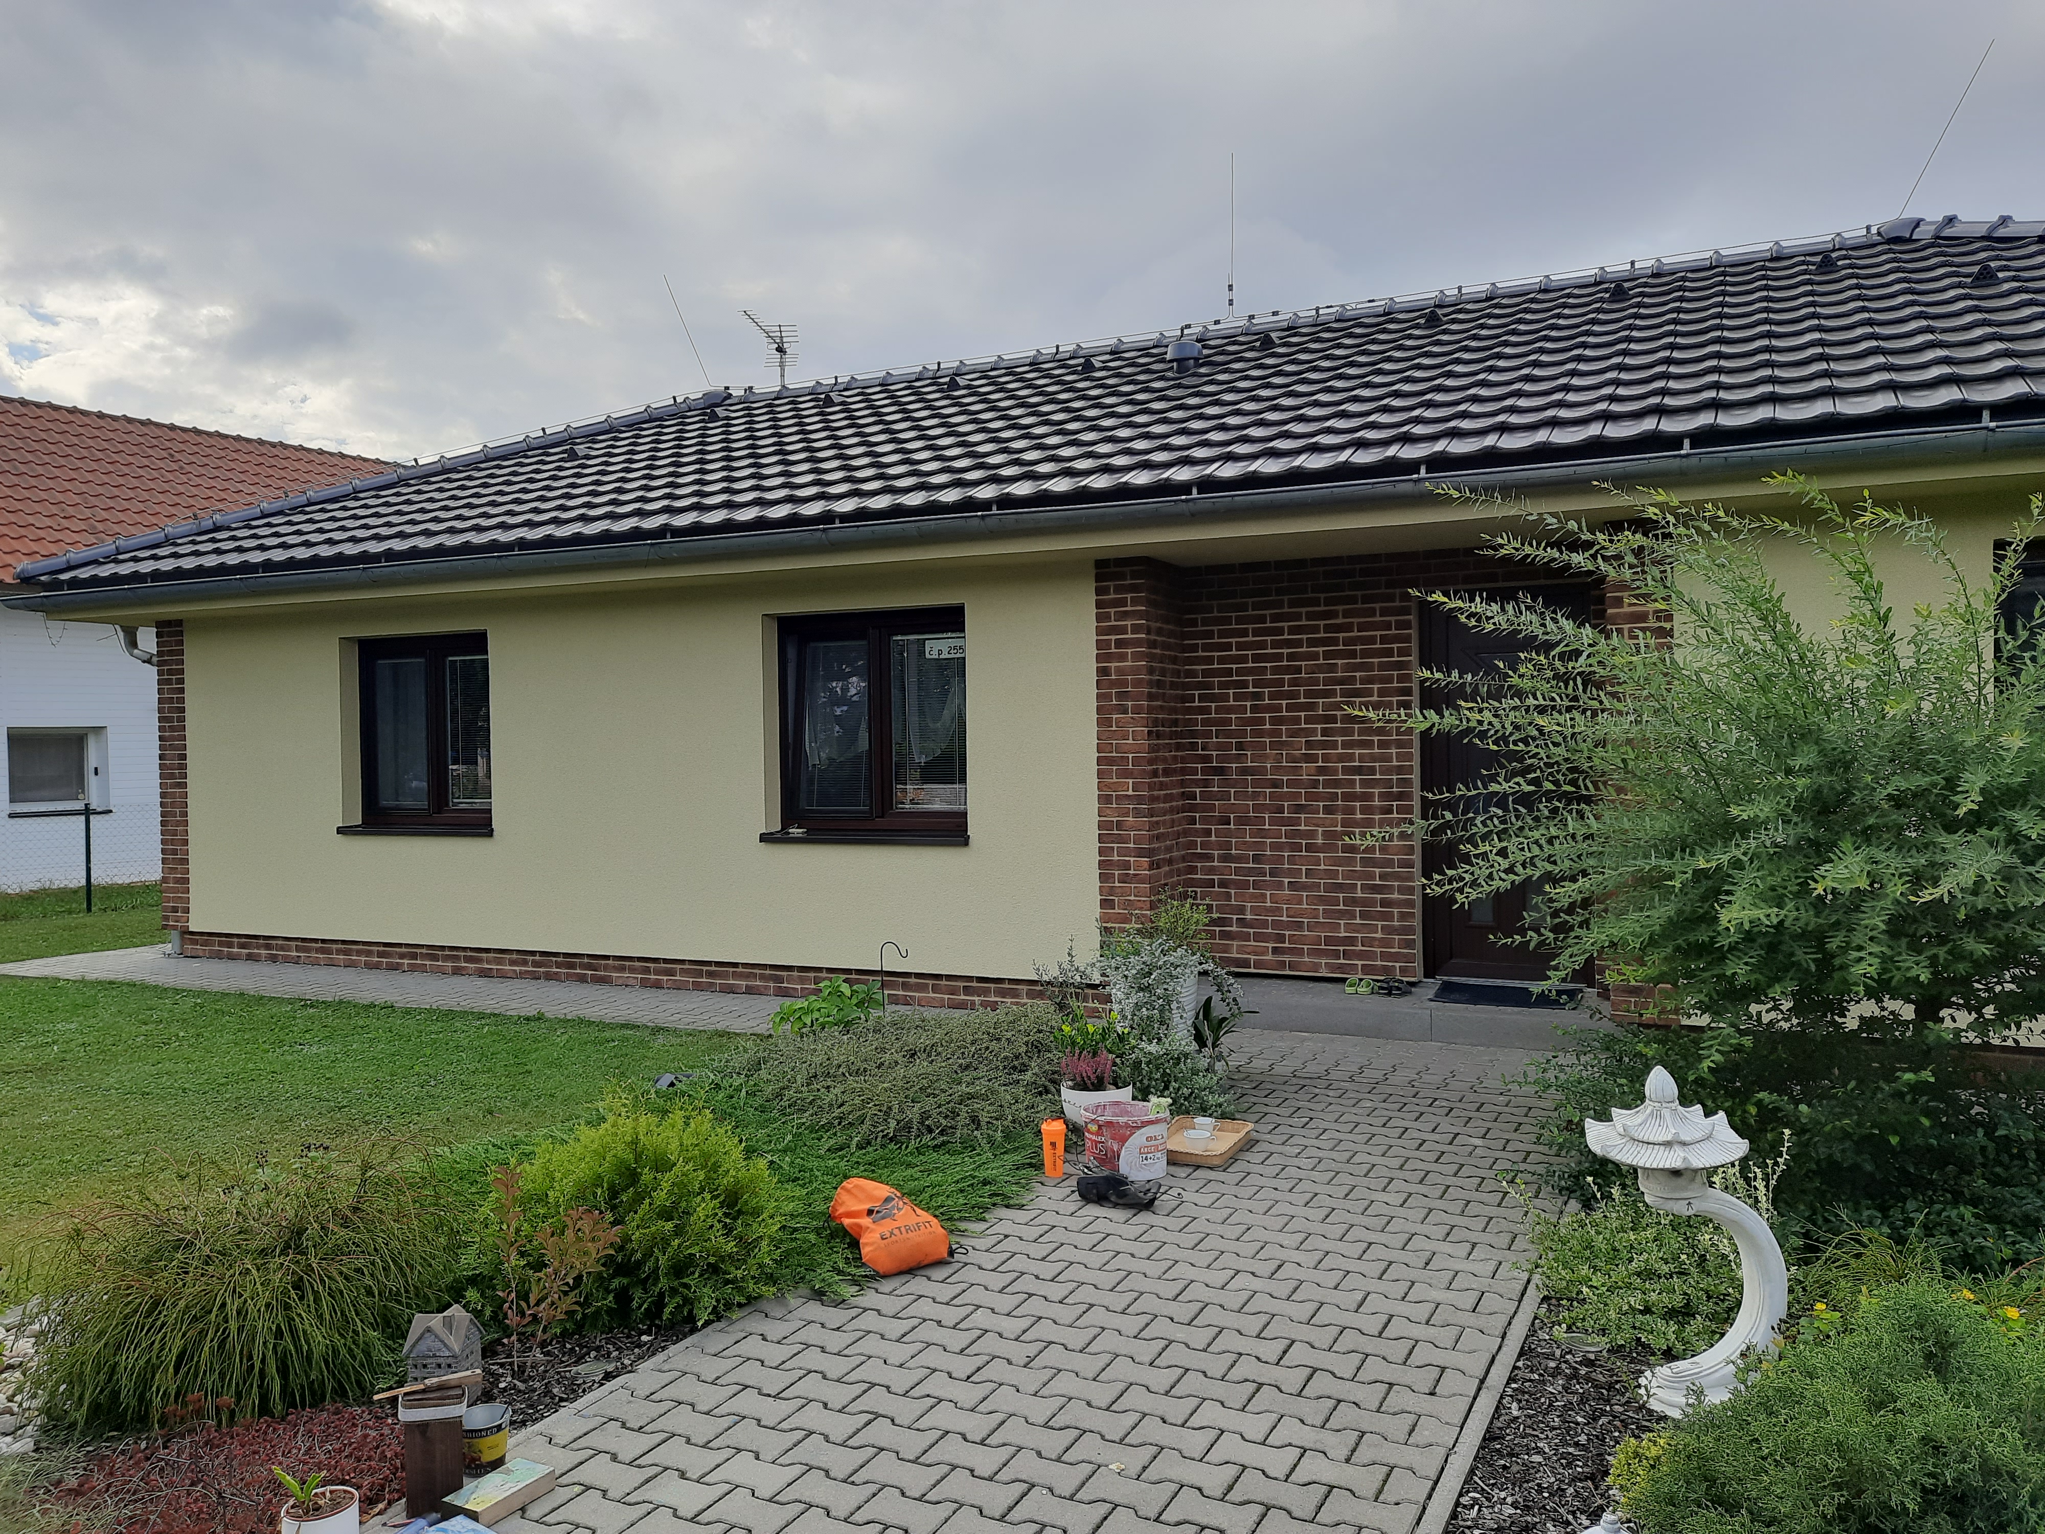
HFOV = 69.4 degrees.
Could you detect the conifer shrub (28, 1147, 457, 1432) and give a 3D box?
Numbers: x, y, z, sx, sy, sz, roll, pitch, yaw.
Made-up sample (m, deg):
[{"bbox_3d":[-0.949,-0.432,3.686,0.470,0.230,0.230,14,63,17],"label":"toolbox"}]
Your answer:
[{"bbox_3d":[-2.220,1.370,4.220,1.140,0.550,1.060,-1,1,0],"label":"conifer shrub"}]

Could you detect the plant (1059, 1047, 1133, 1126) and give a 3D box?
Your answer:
[{"bbox_3d":[0.305,1.330,6.120,0.290,0.340,0.290,-1,1,0],"label":"plant"}]

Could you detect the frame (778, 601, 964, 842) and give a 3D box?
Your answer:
[{"bbox_3d":[-0.919,-0.286,9.419,1.480,1.400,0.130,0,1,24],"label":"frame"}]

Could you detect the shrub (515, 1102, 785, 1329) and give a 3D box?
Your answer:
[{"bbox_3d":[-1.160,1.311,4.602,0.860,0.590,0.840,-1,1,0],"label":"shrub"}]

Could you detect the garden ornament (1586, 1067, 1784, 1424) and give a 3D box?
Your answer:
[{"bbox_3d":[1.663,1.156,3.663,0.530,0.840,0.410,-1,1,-9],"label":"garden ornament"}]

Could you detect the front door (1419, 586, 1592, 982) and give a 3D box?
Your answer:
[{"bbox_3d":[2.829,0.110,8.649,0.979,2.323,0.100,0,1,24],"label":"front door"}]

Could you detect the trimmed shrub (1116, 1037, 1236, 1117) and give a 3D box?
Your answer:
[{"bbox_3d":[0.705,1.354,6.713,0.570,0.320,0.550,0,1,24],"label":"trimmed shrub"}]

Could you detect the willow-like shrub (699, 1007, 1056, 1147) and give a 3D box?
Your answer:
[{"bbox_3d":[-0.670,1.305,6.936,1.780,0.410,1.250,0,1,24],"label":"willow-like shrub"}]

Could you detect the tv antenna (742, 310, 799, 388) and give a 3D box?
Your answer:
[{"bbox_3d":[-2.208,-3.656,12.826,0.320,0.720,1.250,-1,1,5],"label":"tv antenna"}]

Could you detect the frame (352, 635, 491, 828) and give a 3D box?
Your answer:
[{"bbox_3d":[-4.364,-0.262,10.965,1.480,1.400,0.130,0,1,24],"label":"frame"}]

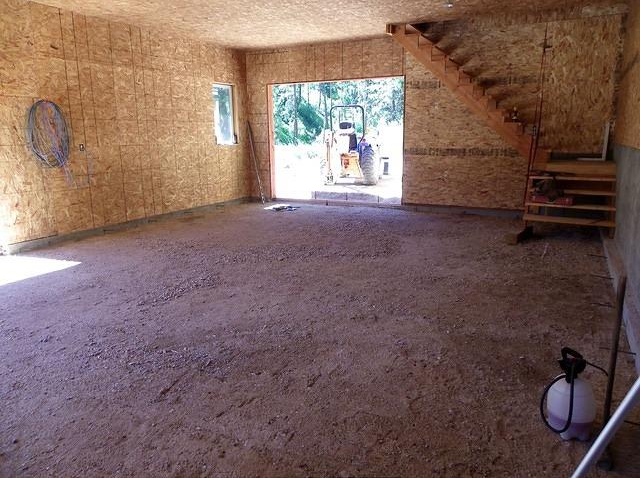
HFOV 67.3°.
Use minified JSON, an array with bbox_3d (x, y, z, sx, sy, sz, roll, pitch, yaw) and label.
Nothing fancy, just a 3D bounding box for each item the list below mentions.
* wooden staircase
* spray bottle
[{"bbox_3d":[2.461,-2.391,7.912,2.580,2.240,0.930,6,14,27],"label":"wooden staircase"},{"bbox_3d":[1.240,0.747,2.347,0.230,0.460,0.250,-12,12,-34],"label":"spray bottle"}]

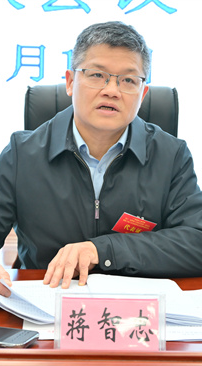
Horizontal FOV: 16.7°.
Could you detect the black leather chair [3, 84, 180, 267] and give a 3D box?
[{"bbox_3d":[-0.005,0.318,2.044,0.630,1.210,0.700,1,7,0],"label":"black leather chair"}]

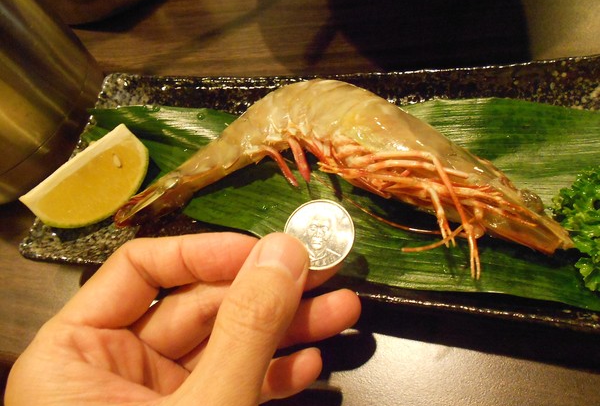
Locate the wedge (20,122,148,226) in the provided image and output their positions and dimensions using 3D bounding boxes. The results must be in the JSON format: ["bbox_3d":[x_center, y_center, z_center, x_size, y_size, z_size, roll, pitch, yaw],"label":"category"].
[{"bbox_3d":[-0.104,-0.013,0.226,0.060,0.031,0.042,-38,60,-6],"label":"wedge"}]

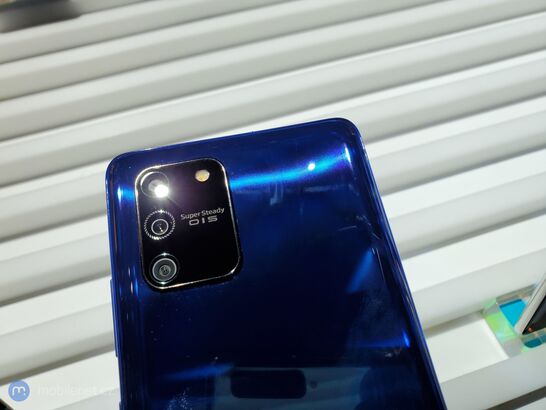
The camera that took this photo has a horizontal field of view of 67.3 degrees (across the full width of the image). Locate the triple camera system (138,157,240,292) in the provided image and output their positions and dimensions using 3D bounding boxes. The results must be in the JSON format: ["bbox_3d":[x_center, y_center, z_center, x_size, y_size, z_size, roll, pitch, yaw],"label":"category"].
[{"bbox_3d":[-0.023,0.004,0.109,0.025,0.002,0.034,-11,70,-3],"label":"triple camera system"}]

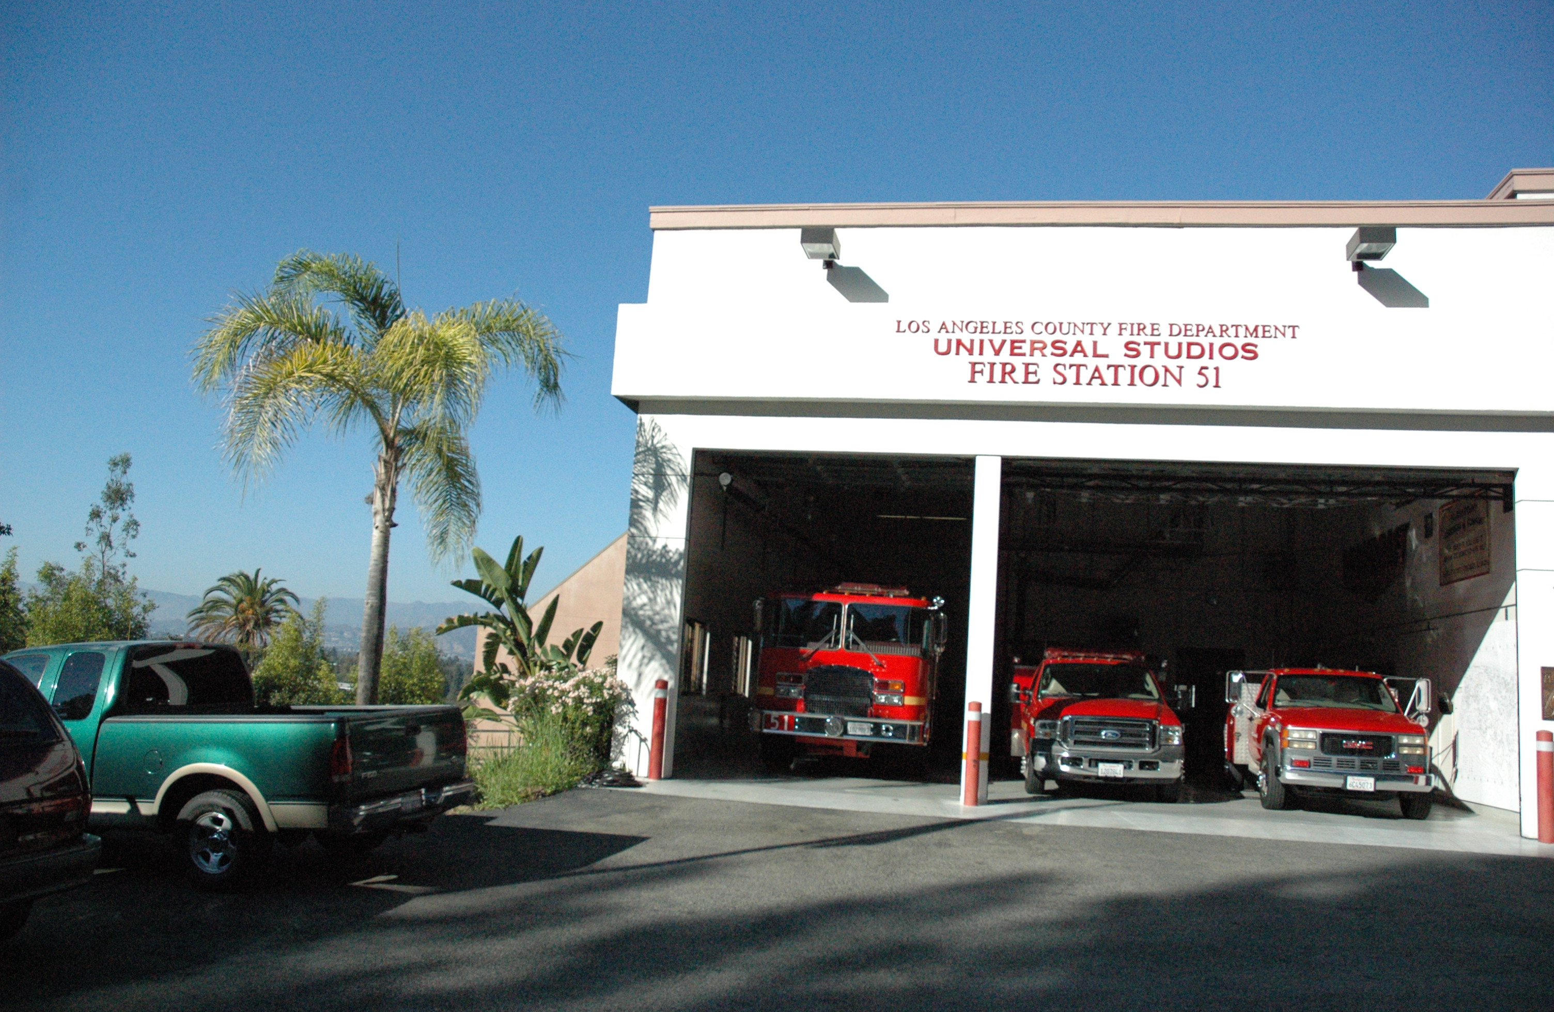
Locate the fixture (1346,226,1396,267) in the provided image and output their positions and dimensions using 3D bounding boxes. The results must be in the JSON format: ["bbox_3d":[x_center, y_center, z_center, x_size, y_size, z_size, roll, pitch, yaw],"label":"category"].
[{"bbox_3d":[6.460,-2.850,12.650,0.390,0.170,0.520,2,-9,11],"label":"fixture"}]

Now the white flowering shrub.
[{"bbox_3d":[-2.640,2.600,14.600,1.650,1.450,1.500,2,-9,11],"label":"white flowering shrub"}]

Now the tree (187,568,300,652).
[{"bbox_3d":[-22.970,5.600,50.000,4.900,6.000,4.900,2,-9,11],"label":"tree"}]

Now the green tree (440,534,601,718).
[{"bbox_3d":[-3.440,1.850,15.600,2.200,3.000,2.000,2,-9,11],"label":"green tree"}]

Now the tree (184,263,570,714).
[{"bbox_3d":[-4.860,0.150,14.250,4.500,6.700,4.400,2,-9,11],"label":"tree"}]

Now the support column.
[{"bbox_3d":[2.540,1.540,14.450,0.310,4.280,0.330,2,-9,11],"label":"support column"}]

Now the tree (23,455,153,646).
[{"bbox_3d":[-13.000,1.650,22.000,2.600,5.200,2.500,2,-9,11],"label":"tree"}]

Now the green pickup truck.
[{"bbox_3d":[-5.660,2.140,9.950,5.720,1.880,2.020,-2,-8,10],"label":"green pickup truck"}]

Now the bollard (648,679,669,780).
[{"bbox_3d":[-1.510,2.850,14.800,0.170,1.240,0.170,2,-9,11],"label":"bollard"}]

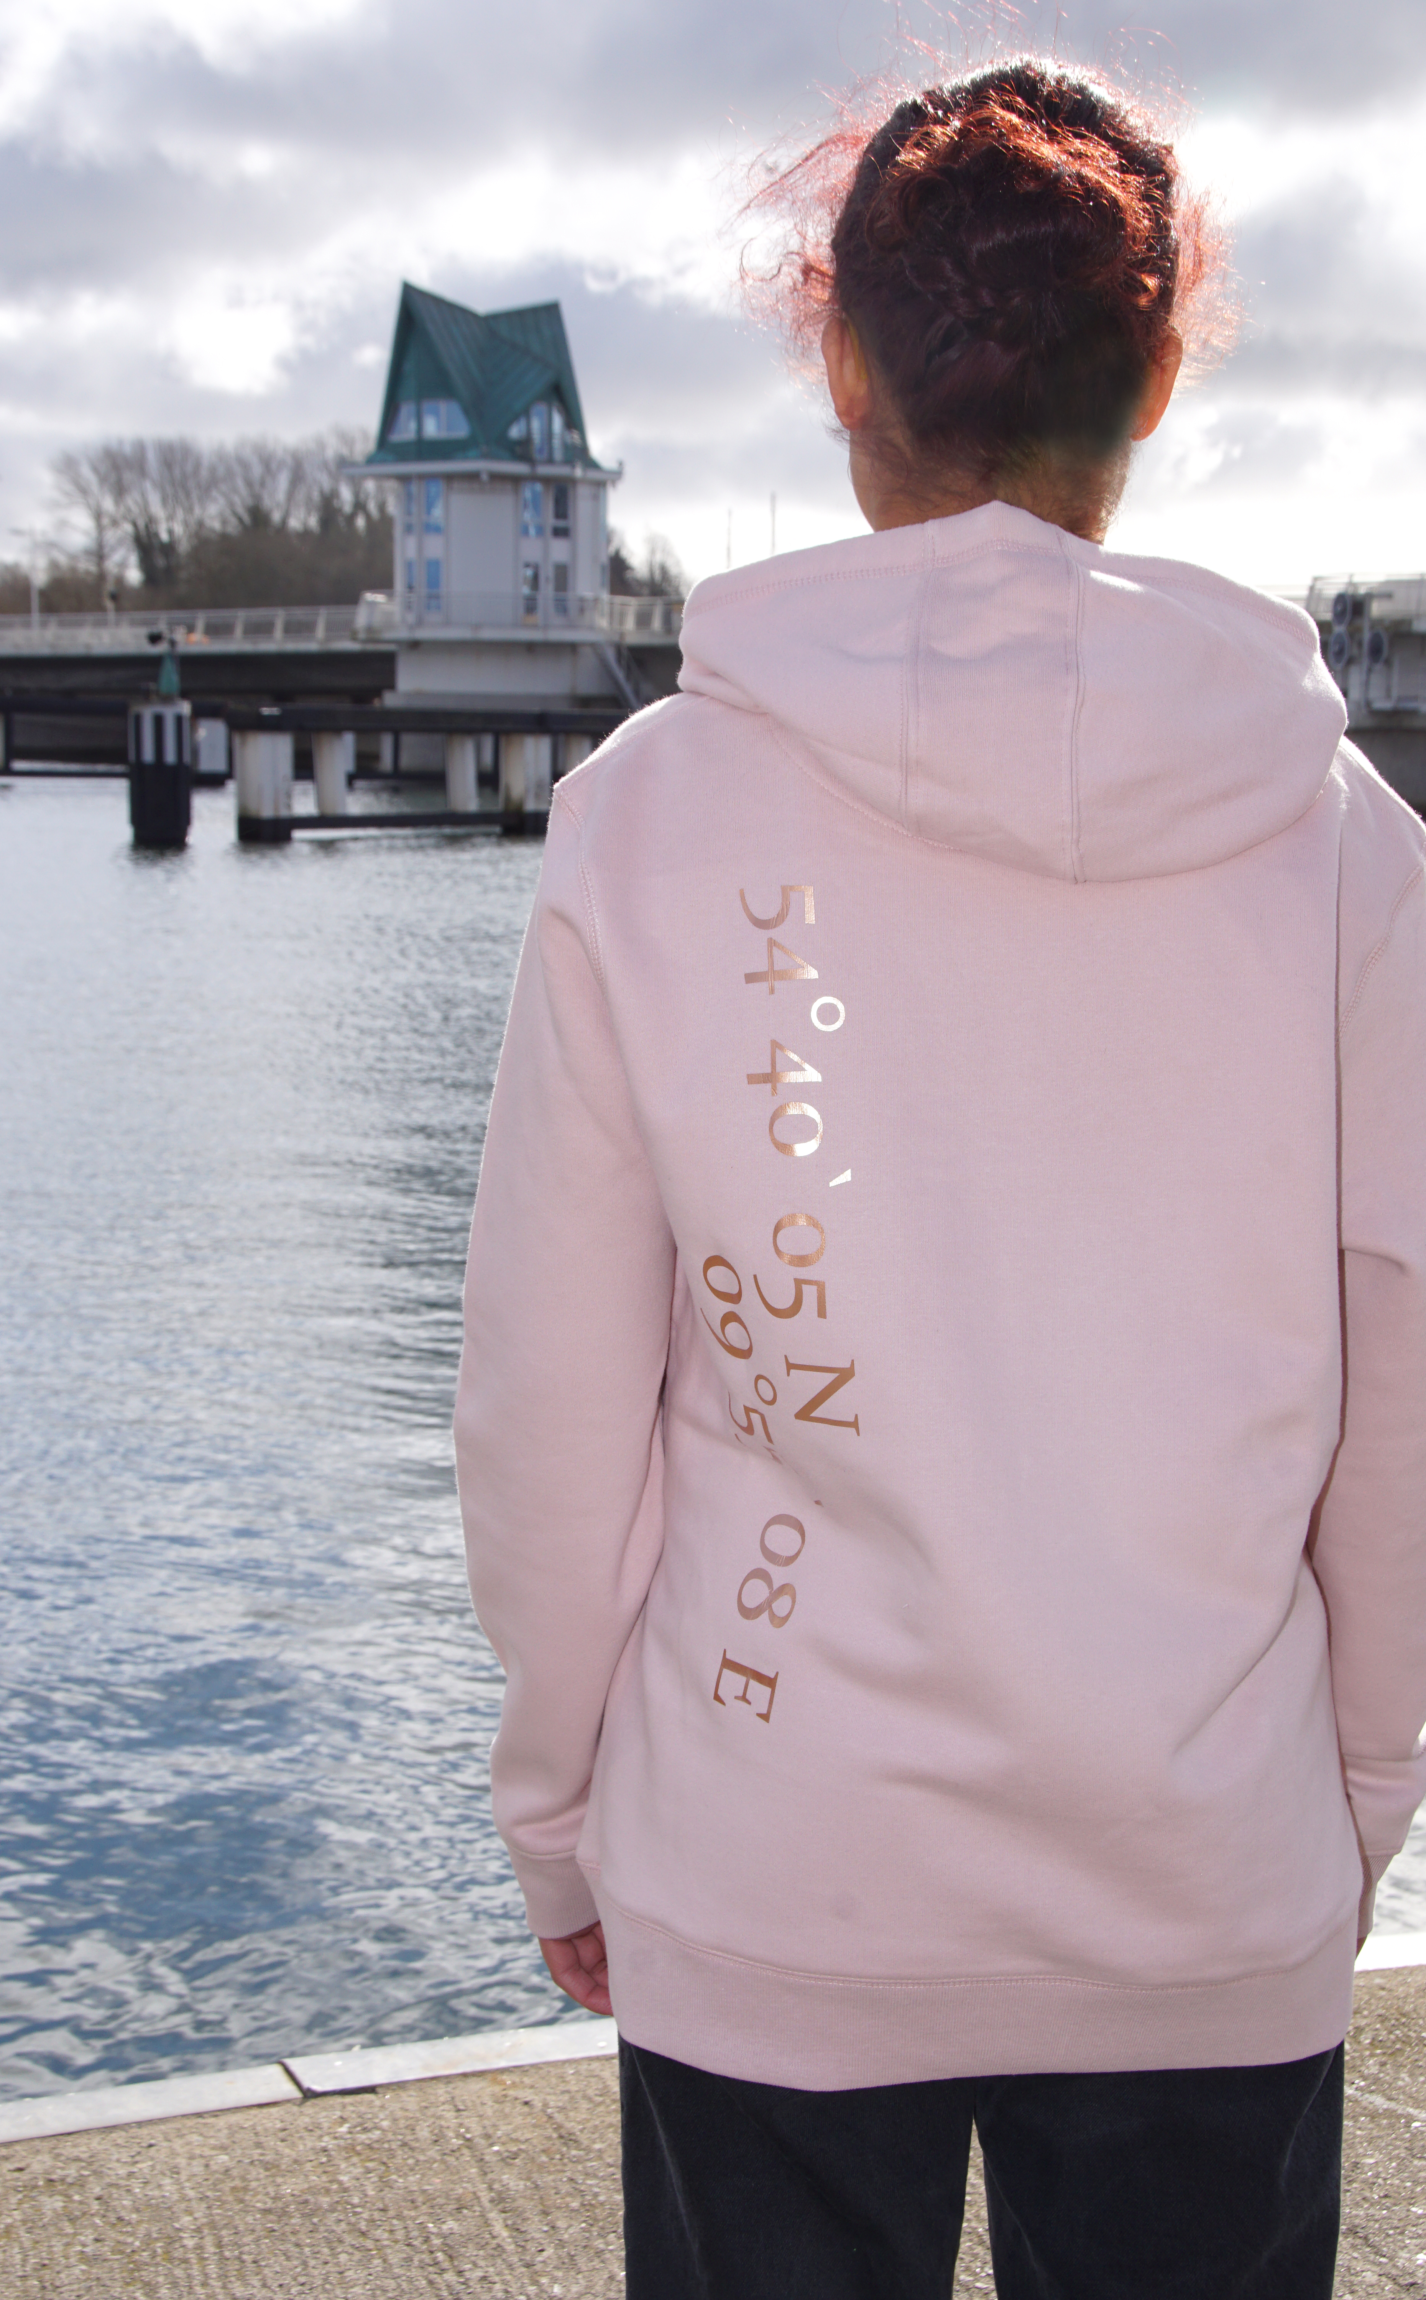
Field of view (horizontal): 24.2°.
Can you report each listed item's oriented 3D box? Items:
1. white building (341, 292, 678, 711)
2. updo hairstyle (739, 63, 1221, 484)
[{"bbox_3d":[-7.394,-22.022,112.000,7.000,13.900,7.000,6,10,39],"label":"white building"},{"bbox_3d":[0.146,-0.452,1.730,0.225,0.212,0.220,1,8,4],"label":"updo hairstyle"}]

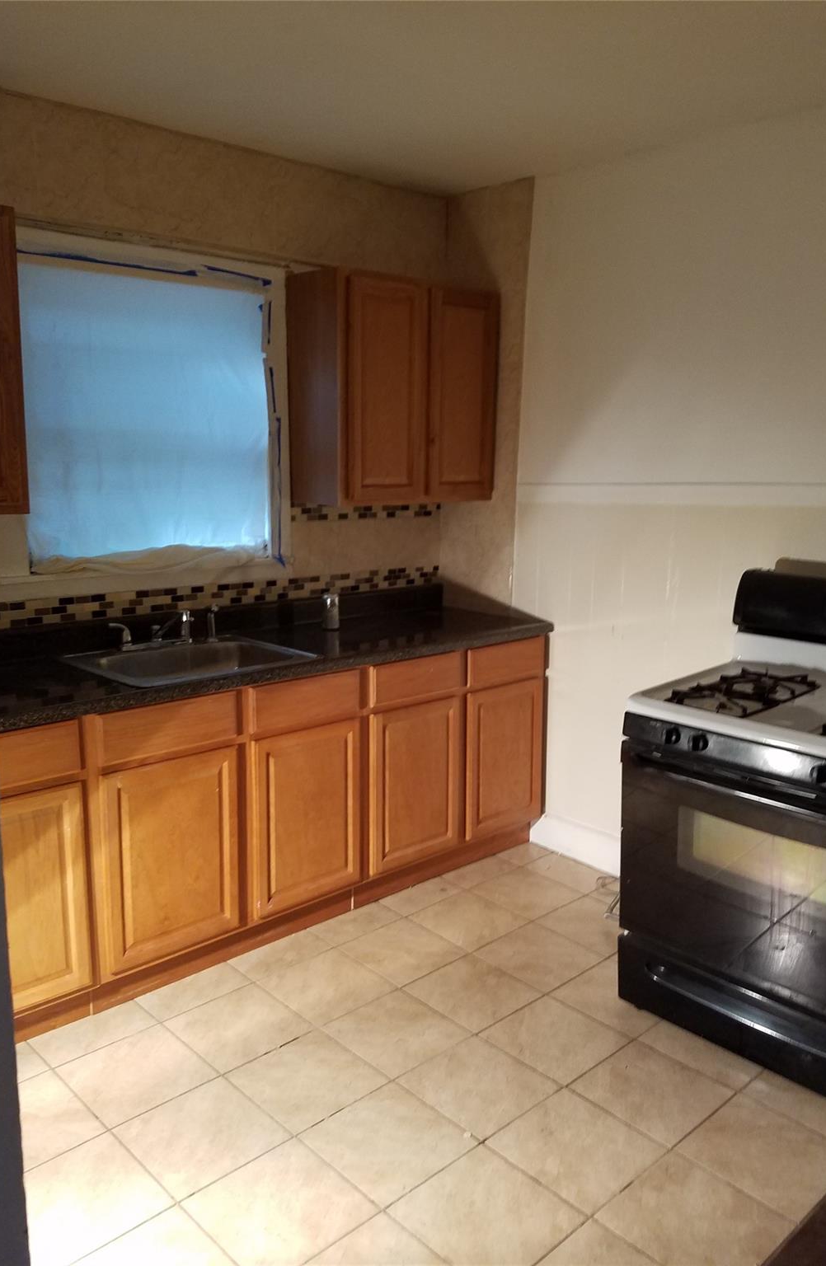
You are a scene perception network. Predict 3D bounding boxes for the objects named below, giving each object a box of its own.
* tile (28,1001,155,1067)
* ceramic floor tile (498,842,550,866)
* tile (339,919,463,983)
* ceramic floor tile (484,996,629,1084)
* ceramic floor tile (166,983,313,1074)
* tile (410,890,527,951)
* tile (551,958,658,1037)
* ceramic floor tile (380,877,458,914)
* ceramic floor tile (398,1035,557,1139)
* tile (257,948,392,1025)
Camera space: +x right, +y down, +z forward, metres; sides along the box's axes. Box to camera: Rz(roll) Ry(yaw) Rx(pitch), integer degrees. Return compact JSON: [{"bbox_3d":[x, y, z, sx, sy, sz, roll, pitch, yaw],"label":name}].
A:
[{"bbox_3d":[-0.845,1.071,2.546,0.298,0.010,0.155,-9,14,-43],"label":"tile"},{"bbox_3d":[0.443,0.879,3.739,0.205,0.010,0.143,-9,14,-43],"label":"ceramic floor tile"},{"bbox_3d":[-0.030,1.008,3.001,0.299,0.010,0.299,-9,14,-42],"label":"tile"},{"bbox_3d":[0.385,1.102,2.589,0.300,0.010,0.300,-9,14,-43],"label":"ceramic floor tile"},{"bbox_3d":[-0.469,1.076,2.595,0.299,0.010,0.299,-9,14,-42],"label":"ceramic floor tile"},{"bbox_3d":[0.188,0.972,3.199,0.298,0.010,0.298,-9,14,-43],"label":"tile"},{"bbox_3d":[0.602,1.056,2.769,0.298,0.010,0.298,-9,14,-43],"label":"tile"},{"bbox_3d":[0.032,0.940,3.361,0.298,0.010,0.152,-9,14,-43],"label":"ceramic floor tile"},{"bbox_3d":[0.163,1.123,2.367,0.299,0.010,0.299,-9,14,-42],"label":"ceramic floor tile"},{"bbox_3d":[-0.250,1.042,2.798,0.299,0.010,0.299,-9,14,-42],"label":"tile"}]

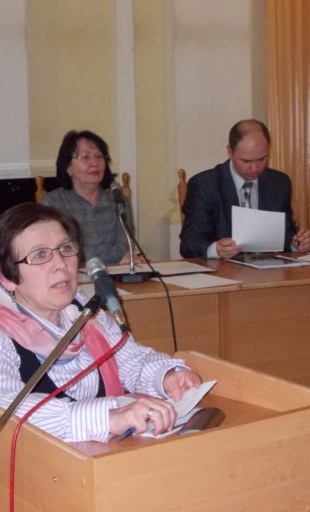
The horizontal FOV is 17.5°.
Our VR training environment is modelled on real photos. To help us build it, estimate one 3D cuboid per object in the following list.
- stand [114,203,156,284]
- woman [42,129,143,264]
[{"bbox_3d":[-0.086,-0.044,3.702,0.155,0.270,0.130,2,9,22],"label":"stand"},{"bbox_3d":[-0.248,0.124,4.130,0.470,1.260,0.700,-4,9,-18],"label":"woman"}]

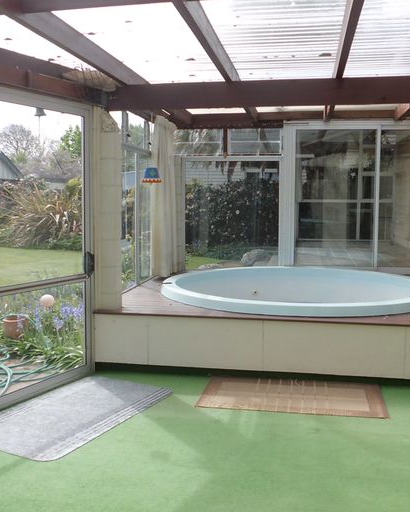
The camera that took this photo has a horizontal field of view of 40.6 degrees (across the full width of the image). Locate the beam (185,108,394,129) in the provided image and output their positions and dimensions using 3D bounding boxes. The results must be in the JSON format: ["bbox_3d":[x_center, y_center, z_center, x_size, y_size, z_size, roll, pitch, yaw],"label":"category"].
[{"bbox_3d":[0.955,-1.555,6.287,2.353,0.172,0.080,1,6,10],"label":"beam"}]

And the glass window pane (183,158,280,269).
[{"bbox_3d":[0.304,-0.491,6.554,1.151,1.333,0.040,1,5,8],"label":"glass window pane"}]

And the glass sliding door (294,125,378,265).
[{"bbox_3d":[1.497,-0.650,6.337,0.936,1.608,0.060,1,6,10],"label":"glass sliding door"}]

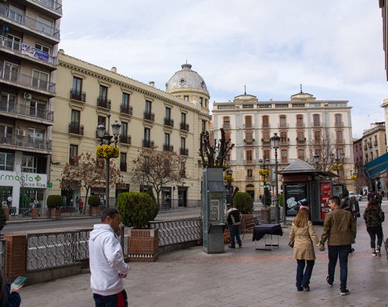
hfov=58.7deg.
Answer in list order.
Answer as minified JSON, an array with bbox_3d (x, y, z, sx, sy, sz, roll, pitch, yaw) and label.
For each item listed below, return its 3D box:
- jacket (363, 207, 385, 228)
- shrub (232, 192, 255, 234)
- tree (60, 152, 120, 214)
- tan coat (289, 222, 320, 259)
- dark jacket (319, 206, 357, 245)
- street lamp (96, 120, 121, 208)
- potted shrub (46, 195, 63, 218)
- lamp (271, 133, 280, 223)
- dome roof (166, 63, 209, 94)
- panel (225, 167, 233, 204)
[{"bbox_3d":[5.049,1.788,9.646,0.580,0.605,0.340,-4,-9,25],"label":"jacket"},{"bbox_3d":[2.145,2.550,14.891,0.950,1.724,0.950,0,-8,0],"label":"shrub"},{"bbox_3d":[-9.414,2.762,31.924,5.500,5.767,5.200,0,-8,0],"label":"tree"},{"bbox_3d":[2.161,1.702,6.750,0.570,0.770,0.360,-3,-8,22],"label":"tan coat"},{"bbox_3d":[2.688,1.358,6.420,0.620,0.730,0.360,-3,-8,24],"label":"dark jacket"},{"bbox_3d":[-4.719,1.058,19.339,1.600,5.949,1.000,-7,-10,41],"label":"street lamp"},{"bbox_3d":[-11.107,4.206,27.483,1.150,1.870,1.150,-7,-10,41],"label":"potted shrub"},{"bbox_3d":[4.451,1.290,18.802,0.520,4.957,0.520,0,-8,0],"label":"lamp"},{"bbox_3d":[-1.064,-12.279,56.500,6.700,5.300,6.700,1,-8,0],"label":"dome roof"},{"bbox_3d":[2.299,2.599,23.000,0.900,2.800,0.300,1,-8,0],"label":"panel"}]

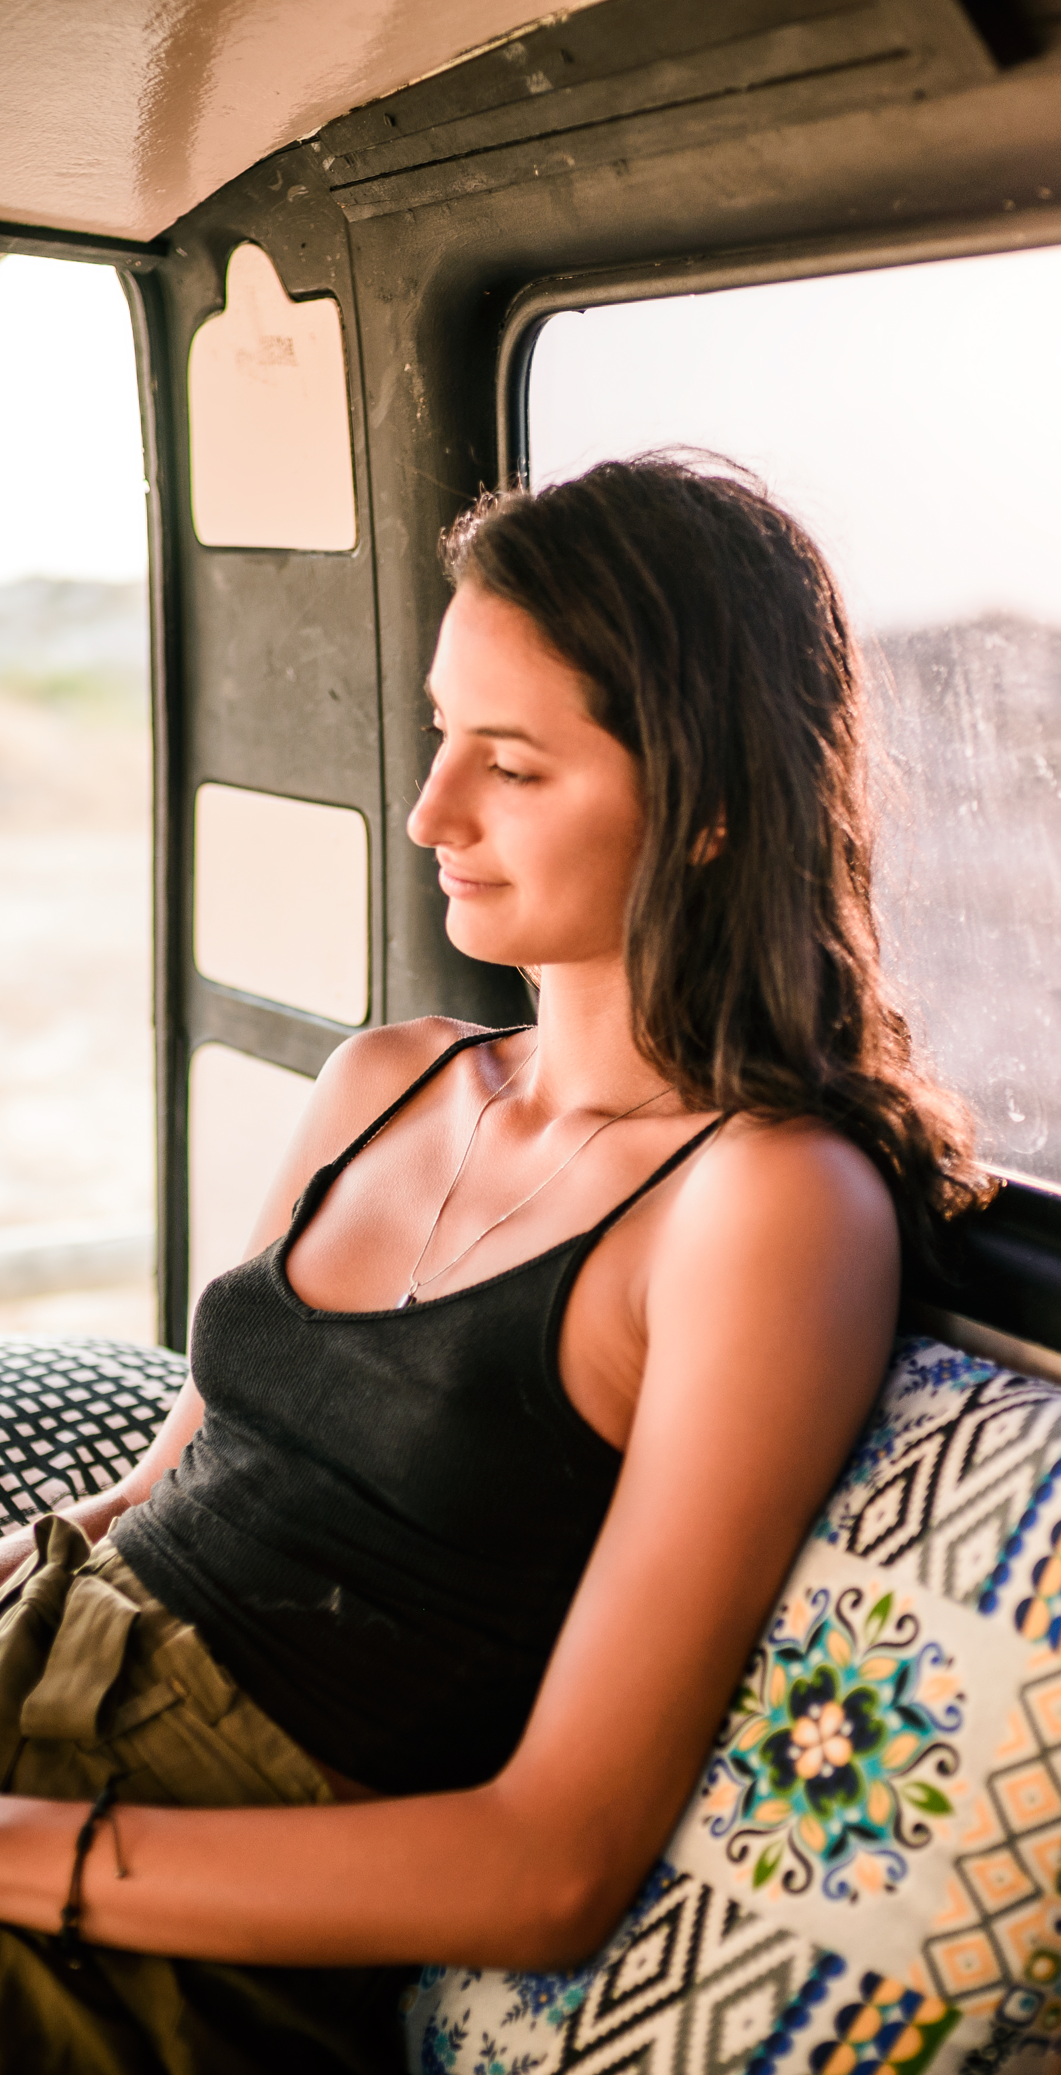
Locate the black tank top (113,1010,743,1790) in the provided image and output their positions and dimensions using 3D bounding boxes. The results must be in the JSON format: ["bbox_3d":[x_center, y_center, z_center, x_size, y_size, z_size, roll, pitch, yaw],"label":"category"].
[{"bbox_3d":[-0.014,0.155,1.375,0.235,0.370,0.300,27,-6,-34],"label":"black tank top"}]

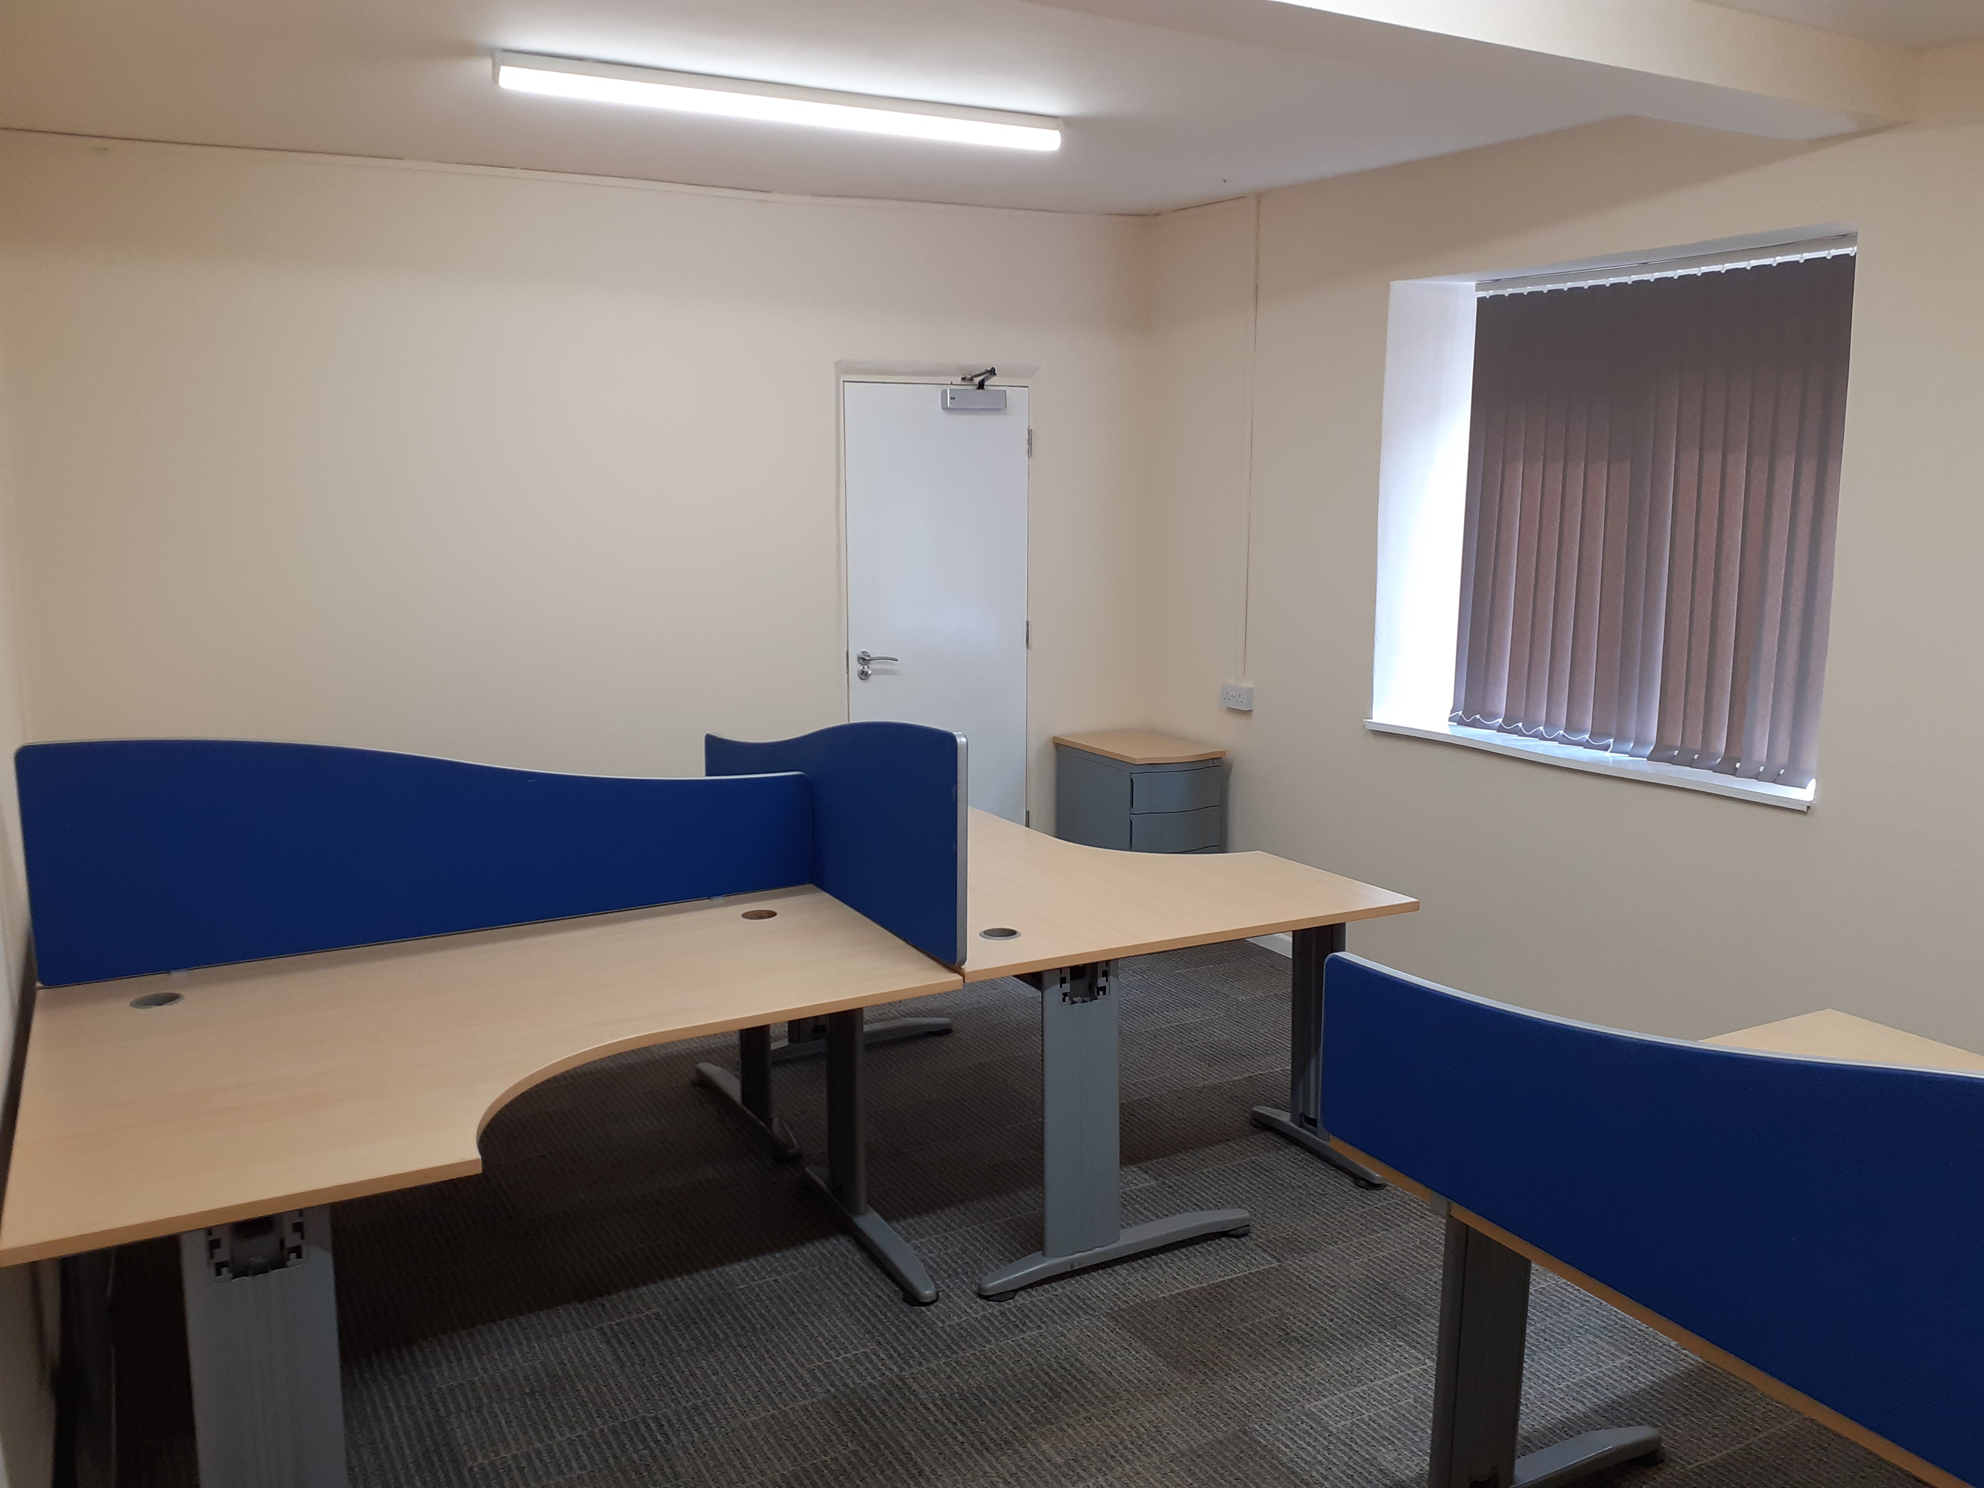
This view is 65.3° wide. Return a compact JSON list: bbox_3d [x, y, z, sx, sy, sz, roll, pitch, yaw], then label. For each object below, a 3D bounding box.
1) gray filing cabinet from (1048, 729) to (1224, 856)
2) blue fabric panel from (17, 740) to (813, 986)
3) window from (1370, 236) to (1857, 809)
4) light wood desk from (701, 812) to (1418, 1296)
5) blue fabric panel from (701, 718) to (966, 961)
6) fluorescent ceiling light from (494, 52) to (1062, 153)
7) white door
[{"bbox_3d":[0.561,0.357,5.769,0.405,0.722,0.600,-5,11,-28],"label":"gray filing cabinet"},{"bbox_3d":[-1.132,0.175,3.311,1.600,0.465,0.030,-5,11,-28],"label":"blue fabric panel"},{"bbox_3d":[1.750,-0.644,4.415,0.300,1.430,1.550,-6,11,-29],"label":"window"},{"bbox_3d":[0.103,0.645,4.093,1.200,0.722,1.600,-5,11,-28],"label":"light wood desk"},{"bbox_3d":[-0.442,0.093,3.725,0.030,0.475,1.600,-5,11,-28],"label":"blue fabric panel"},{"bbox_3d":[-0.494,-1.649,3.992,1.525,0.080,0.075,-5,11,-28],"label":"fluorescent ceiling light"},{"bbox_3d":[-0.193,-0.332,5.880,0.765,2.000,0.045,-5,11,-28],"label":"white door"}]

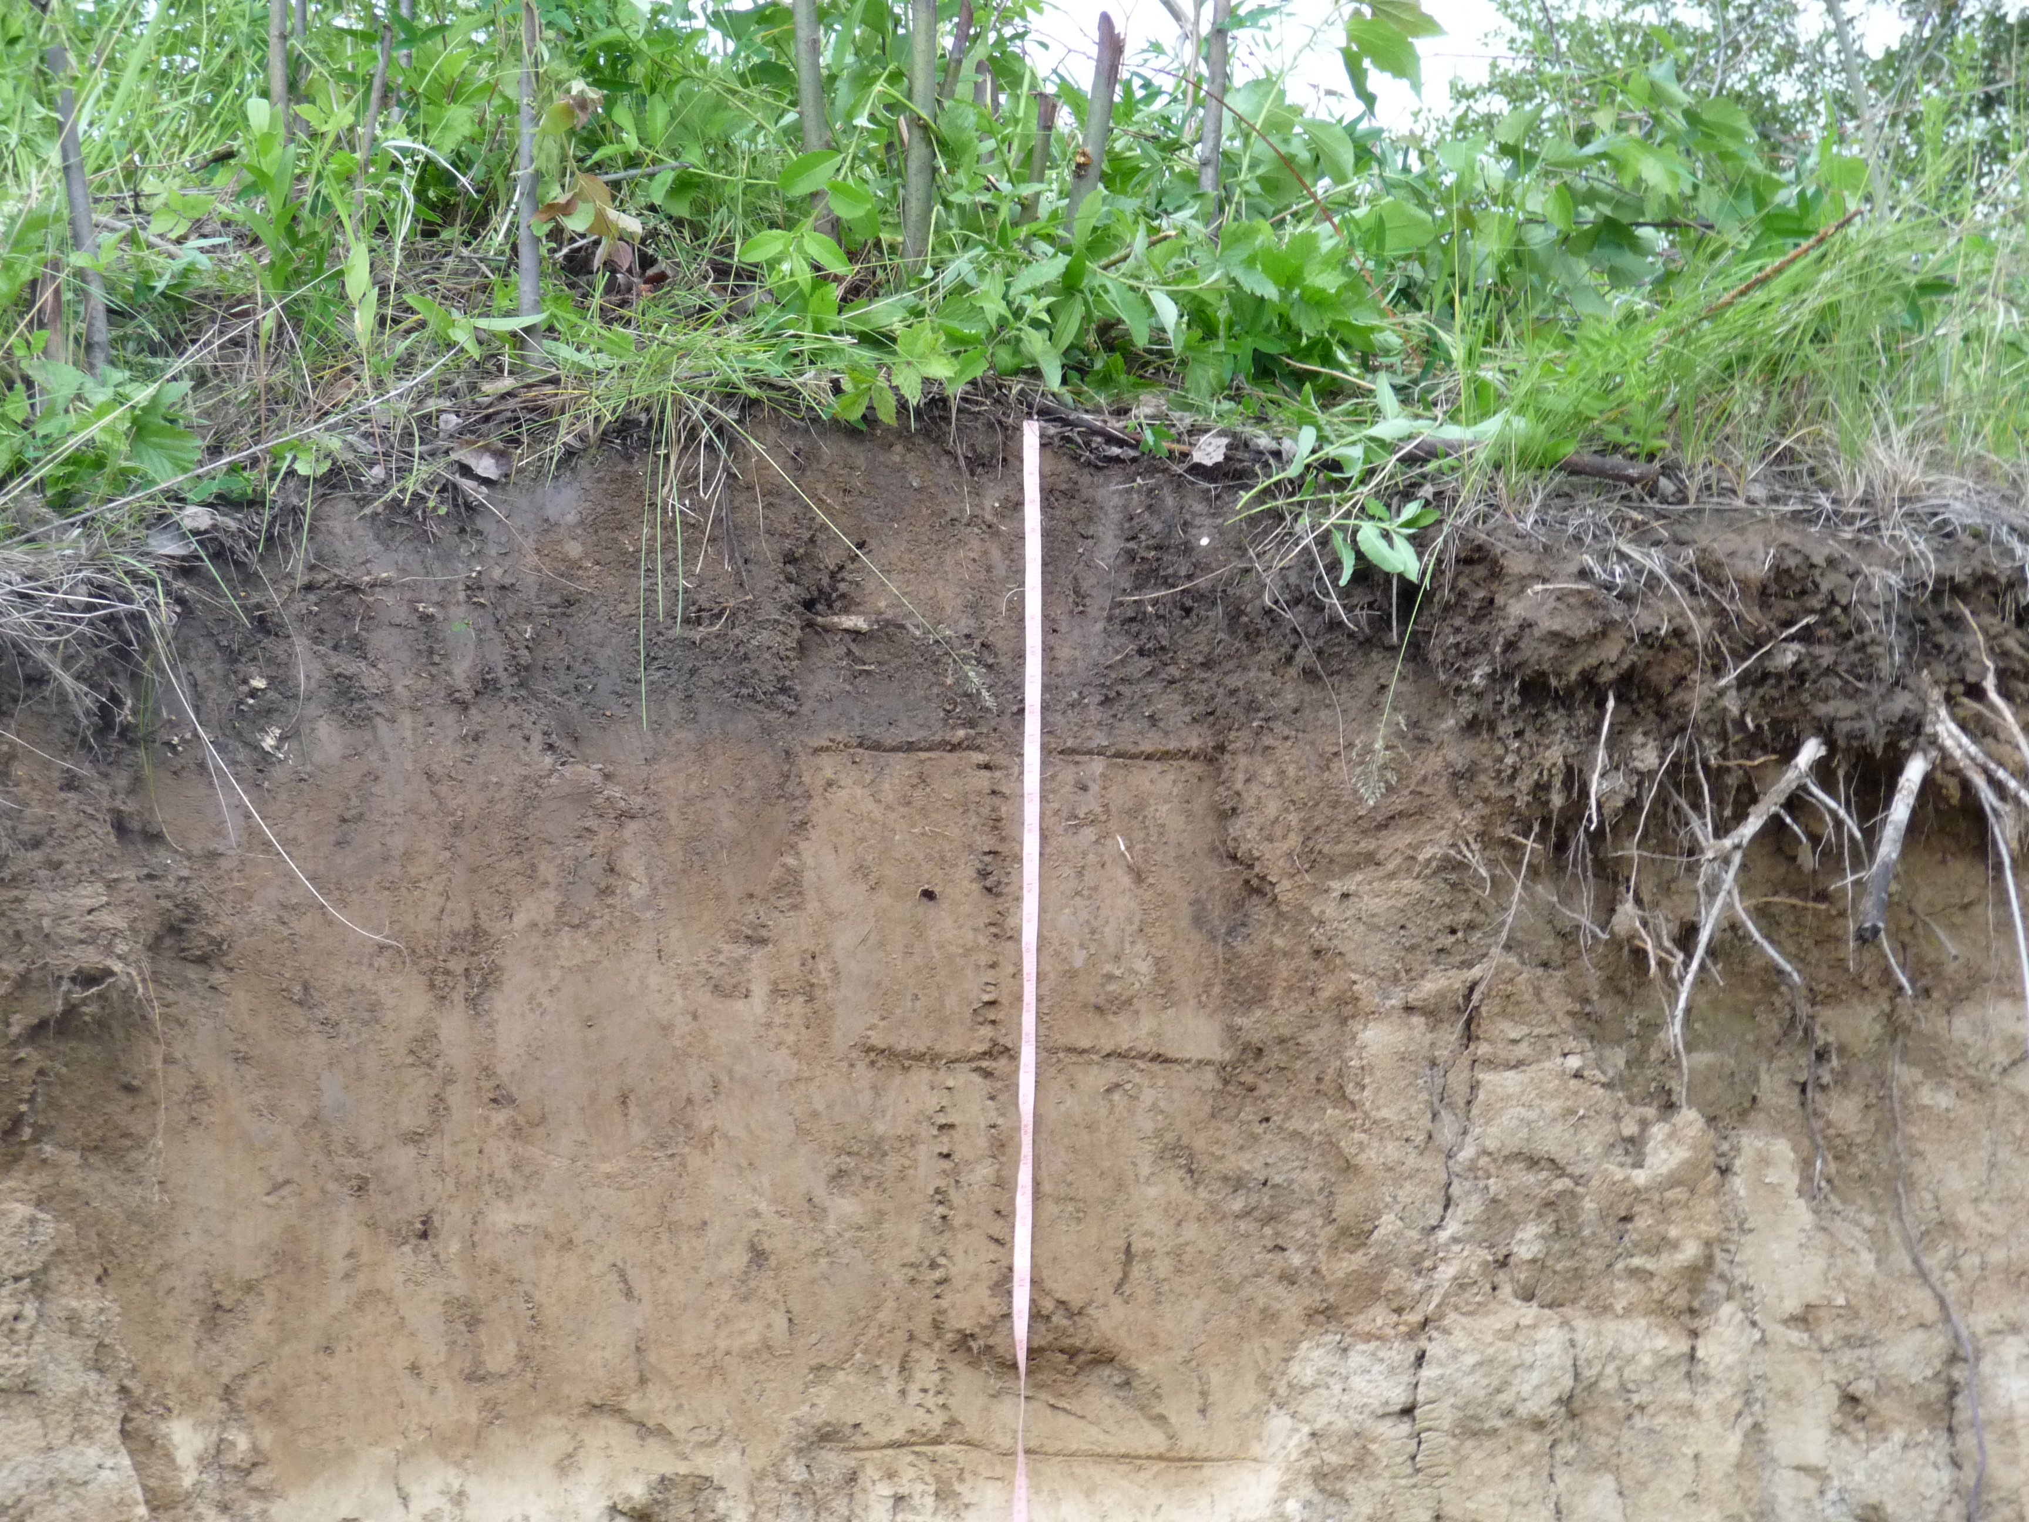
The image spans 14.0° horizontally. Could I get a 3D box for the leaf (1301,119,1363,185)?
[{"bbox_3d":[0.274,-0.526,7.150,0.035,0.073,0.014,-28,-21,-19],"label":"leaf"}]

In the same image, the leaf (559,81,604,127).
[{"bbox_3d":[-0.368,-0.557,7.020,0.039,0.039,0.026,0,0,0],"label":"leaf"}]

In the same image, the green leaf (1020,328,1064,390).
[{"bbox_3d":[0.022,-0.335,6.900,0.022,0.062,0.012,-23,-22,-17],"label":"green leaf"}]

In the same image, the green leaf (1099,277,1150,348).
[{"bbox_3d":[0.093,-0.378,6.970,0.029,0.076,0.012,-23,-22,-17],"label":"green leaf"}]

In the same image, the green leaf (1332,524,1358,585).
[{"bbox_3d":[0.271,-0.169,6.780,0.017,0.048,0.013,-11,-2,11],"label":"green leaf"}]

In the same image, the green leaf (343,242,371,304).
[{"bbox_3d":[-0.553,-0.410,6.960,0.021,0.052,0.012,4,-6,0],"label":"green leaf"}]

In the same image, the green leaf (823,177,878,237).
[{"bbox_3d":[-0.138,-0.469,7.000,0.041,0.061,0.018,-40,-16,-23],"label":"green leaf"}]

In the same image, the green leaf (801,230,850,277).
[{"bbox_3d":[-0.160,-0.433,7.050,0.054,0.023,0.015,38,-17,14],"label":"green leaf"}]

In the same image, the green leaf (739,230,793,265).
[{"bbox_3d":[-0.212,-0.437,7.050,0.049,0.023,0.015,-22,-20,-9],"label":"green leaf"}]

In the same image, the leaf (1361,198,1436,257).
[{"bbox_3d":[0.331,-0.462,7.150,0.066,0.054,0.012,3,-31,-5],"label":"leaf"}]

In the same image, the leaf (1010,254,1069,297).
[{"bbox_3d":[0.021,-0.408,6.950,0.064,0.021,0.012,-33,-28,-20],"label":"leaf"}]

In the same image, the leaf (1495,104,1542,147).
[{"bbox_3d":[0.448,-0.565,7.350,0.051,0.030,0.018,-44,0,0],"label":"leaf"}]

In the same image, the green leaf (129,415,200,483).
[{"bbox_3d":[-0.704,-0.259,6.850,0.059,0.057,0.022,0,-17,-6],"label":"green leaf"}]

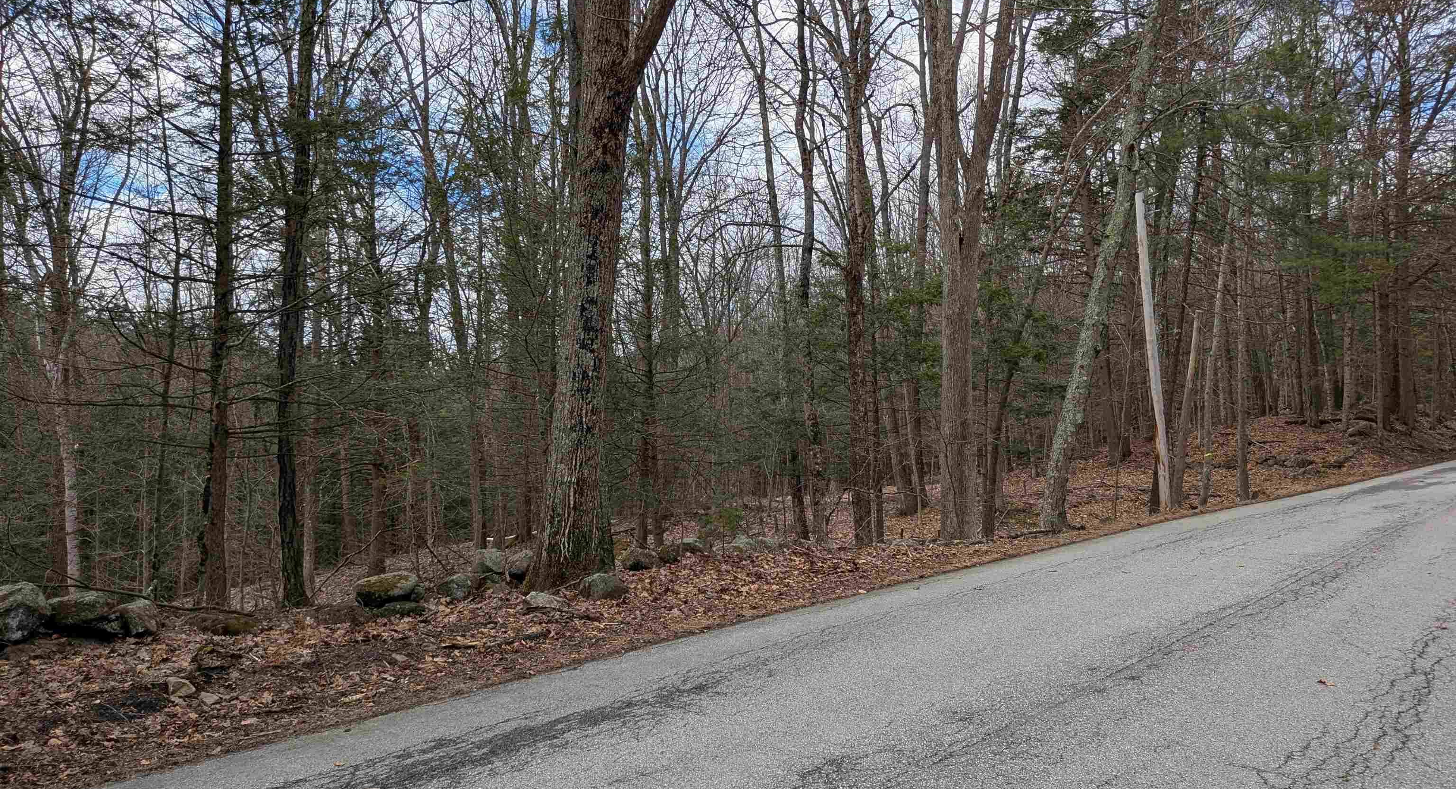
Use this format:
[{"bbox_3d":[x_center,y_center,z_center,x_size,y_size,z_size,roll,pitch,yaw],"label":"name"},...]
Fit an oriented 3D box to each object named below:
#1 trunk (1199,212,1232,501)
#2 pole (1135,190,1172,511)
[{"bbox_3d":[7.810,-0.605,16.185,0.170,4.830,0.160,5,-2,24],"label":"trunk"},{"bbox_3d":[6.516,-0.685,15.485,0.160,4.900,0.160,-5,-2,24],"label":"pole"}]

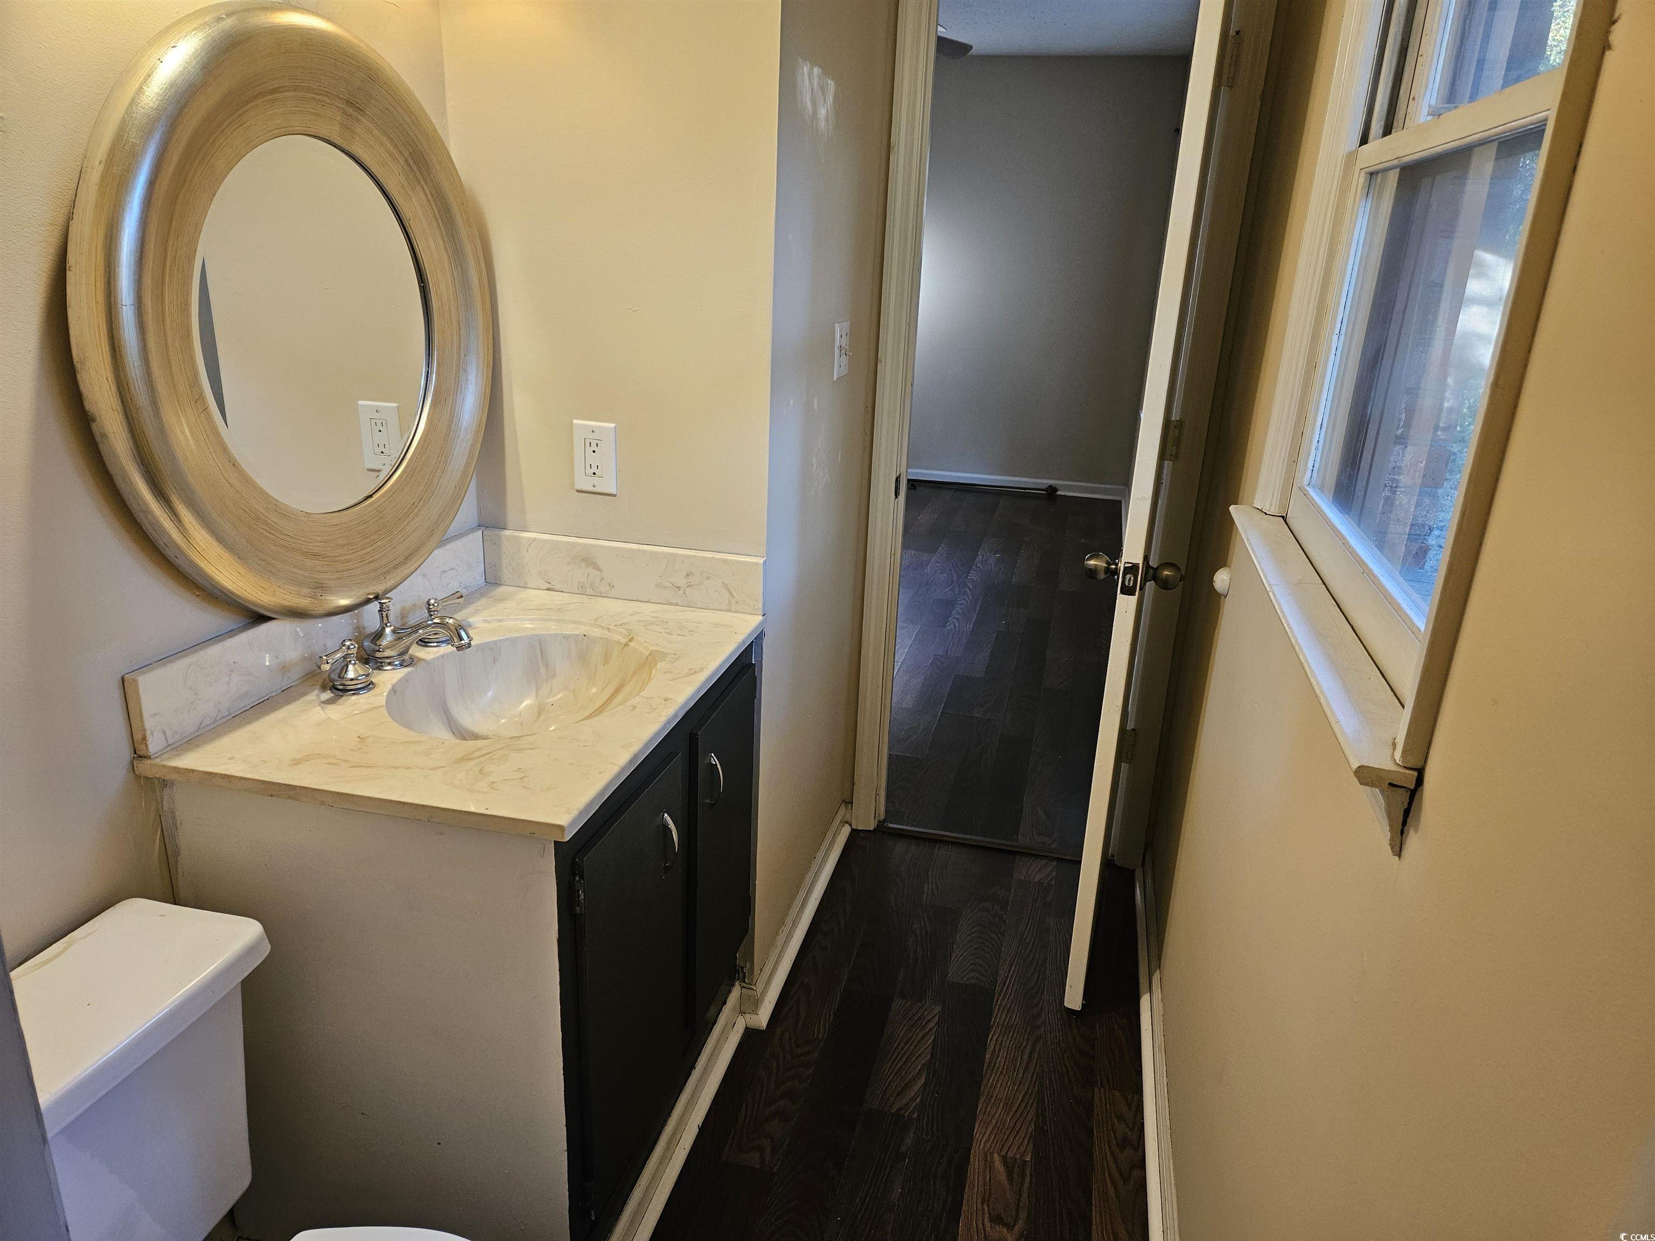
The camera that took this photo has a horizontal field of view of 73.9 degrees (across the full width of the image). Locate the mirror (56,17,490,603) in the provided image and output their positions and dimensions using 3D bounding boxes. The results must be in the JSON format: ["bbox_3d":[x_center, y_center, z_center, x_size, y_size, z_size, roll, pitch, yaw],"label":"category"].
[{"bbox_3d":[-0.682,-0.401,1.523,0.050,0.795,0.795,7,19,12],"label":"mirror"}]

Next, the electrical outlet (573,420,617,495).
[{"bbox_3d":[-0.407,-0.283,1.924,0.079,0.127,0.009,7,19,12],"label":"electrical outlet"}]

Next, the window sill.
[{"bbox_3d":[0.547,0.005,1.282,0.064,0.073,0.939,7,19,12],"label":"window sill"}]

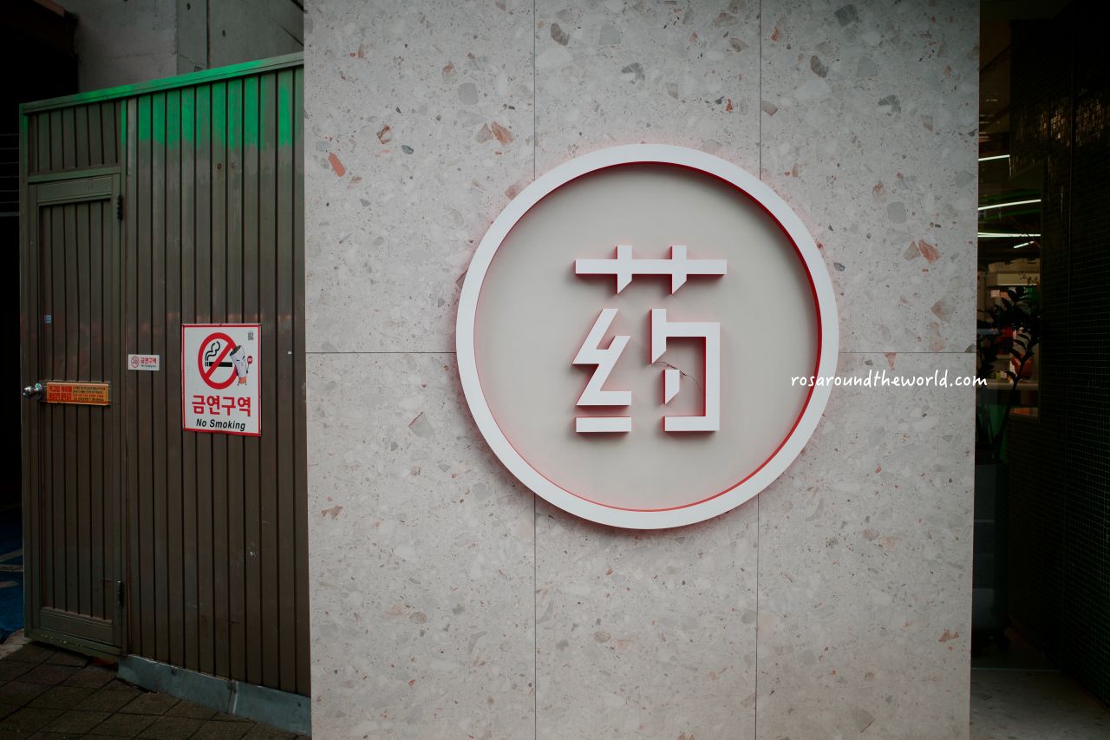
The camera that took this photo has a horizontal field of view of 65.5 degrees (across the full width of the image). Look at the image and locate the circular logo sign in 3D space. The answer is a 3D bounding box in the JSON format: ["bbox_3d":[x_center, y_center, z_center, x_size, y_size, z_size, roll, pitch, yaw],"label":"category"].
[{"bbox_3d":[0.245,-0.088,2.272,1.000,1.000,0.060,0,2,-3],"label":"circular logo sign"}]

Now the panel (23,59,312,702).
[{"bbox_3d":[-1.552,0.025,3.402,1.687,2.301,0.060,1,2,26],"label":"panel"}]

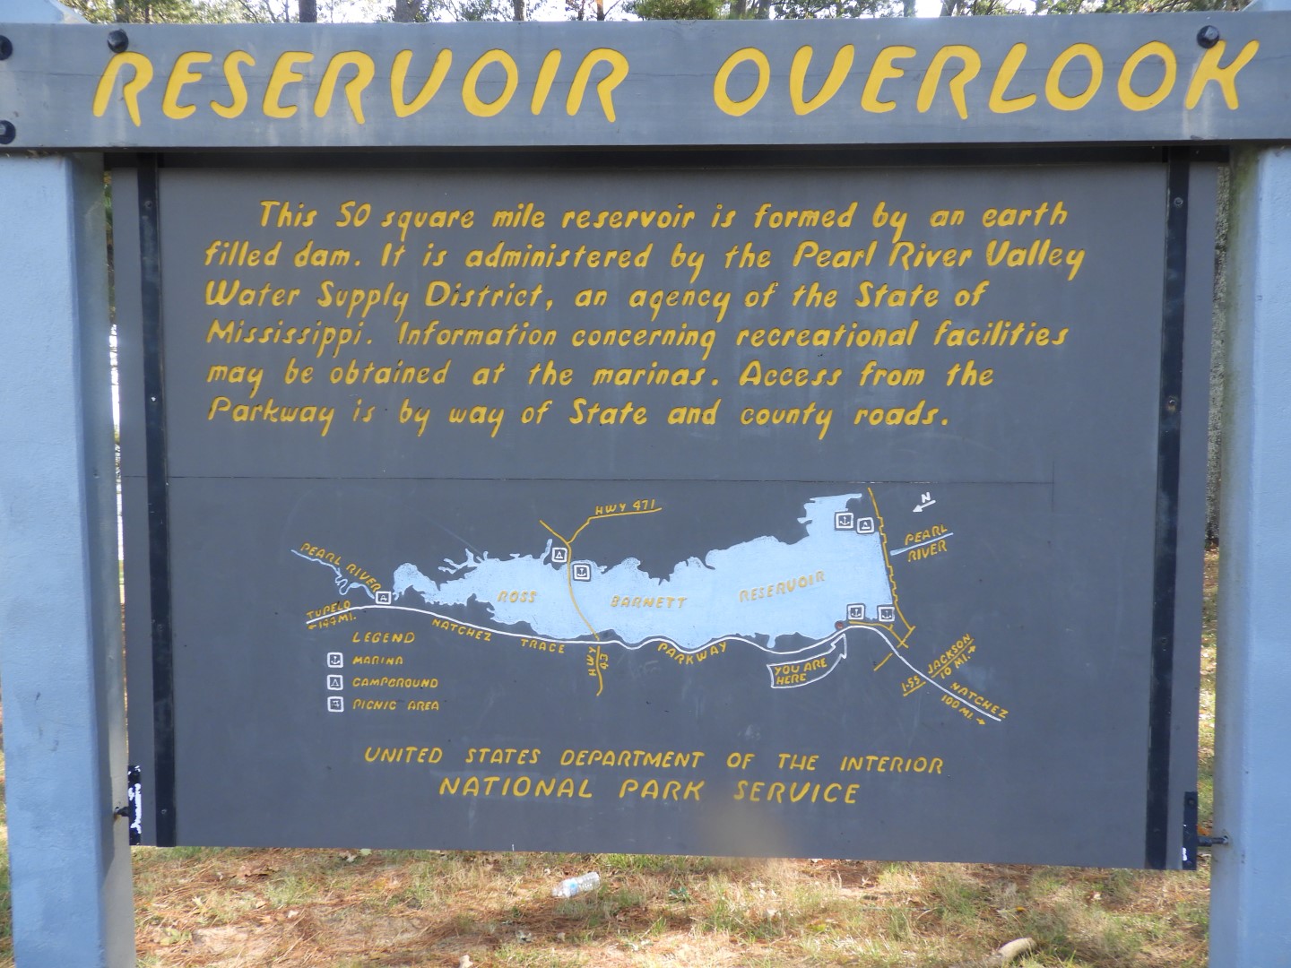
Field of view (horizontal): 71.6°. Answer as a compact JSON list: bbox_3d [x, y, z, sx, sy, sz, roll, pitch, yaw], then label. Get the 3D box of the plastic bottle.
[{"bbox_3d":[-0.276,1.592,3.550,0.198,0.064,0.064,-1,3,-27],"label":"plastic bottle"}]

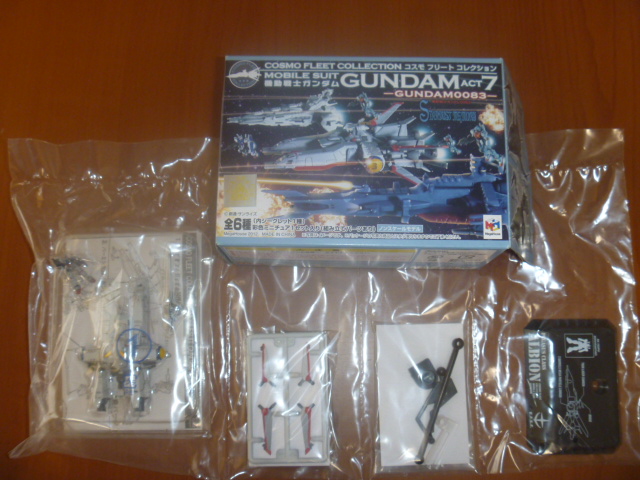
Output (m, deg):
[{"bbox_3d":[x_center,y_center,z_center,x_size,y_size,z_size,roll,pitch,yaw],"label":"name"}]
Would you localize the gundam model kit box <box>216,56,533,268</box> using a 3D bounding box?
[{"bbox_3d":[0.022,-0.038,0.348,0.140,0.061,0.098,1,78,1],"label":"gundam model kit box"}]

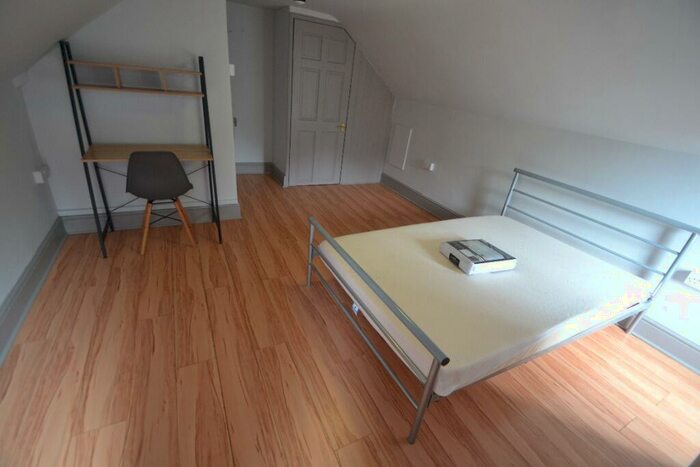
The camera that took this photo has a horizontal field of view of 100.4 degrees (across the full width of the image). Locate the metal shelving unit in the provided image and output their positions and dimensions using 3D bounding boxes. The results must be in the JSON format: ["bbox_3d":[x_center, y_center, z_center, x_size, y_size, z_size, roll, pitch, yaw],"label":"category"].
[{"bbox_3d":[-1.544,-0.607,2.294,0.840,1.445,0.500,-8,30,-28],"label":"metal shelving unit"}]

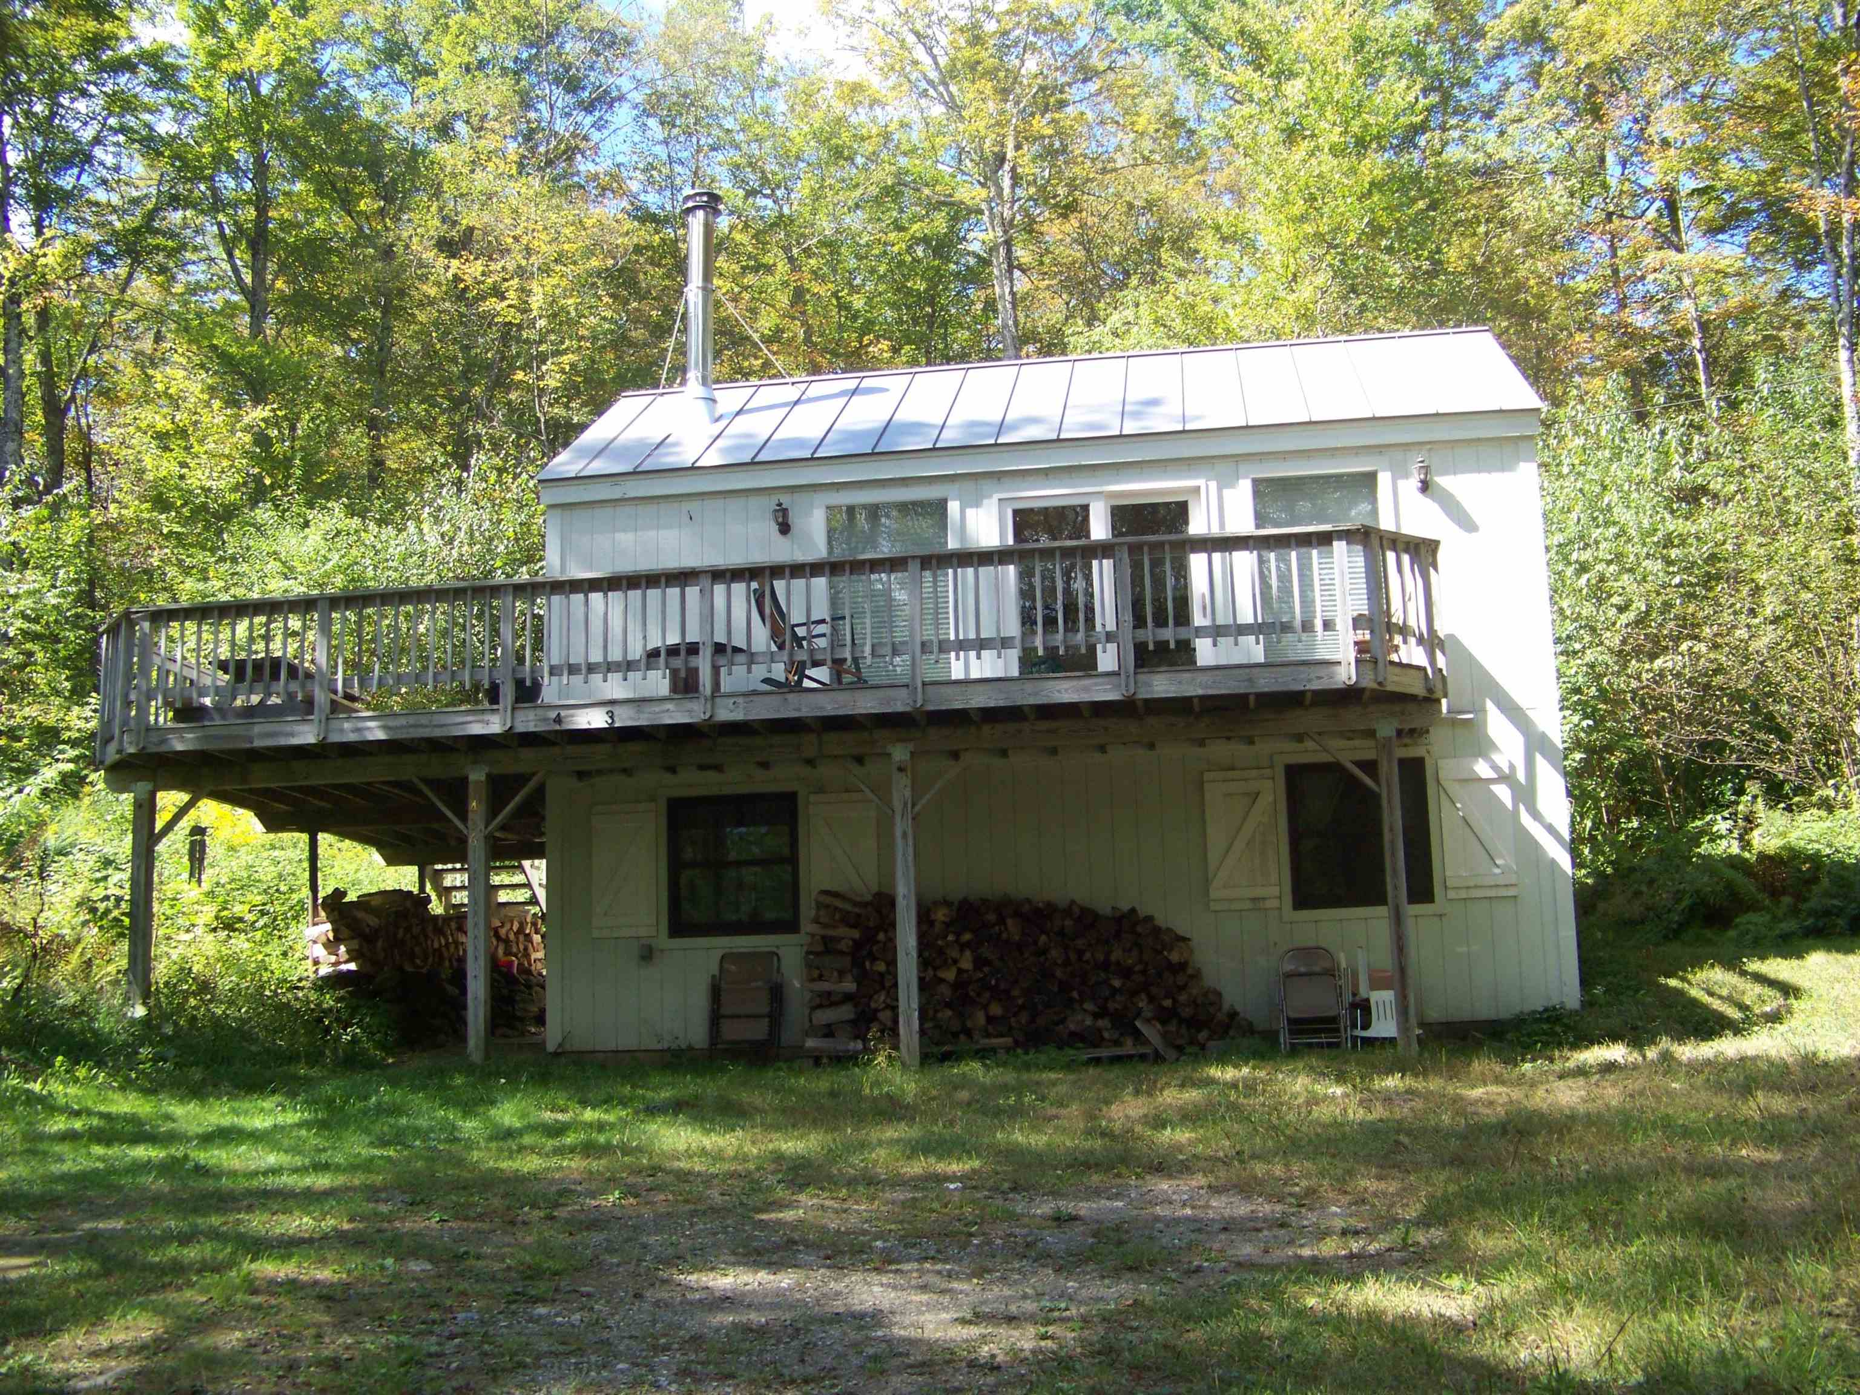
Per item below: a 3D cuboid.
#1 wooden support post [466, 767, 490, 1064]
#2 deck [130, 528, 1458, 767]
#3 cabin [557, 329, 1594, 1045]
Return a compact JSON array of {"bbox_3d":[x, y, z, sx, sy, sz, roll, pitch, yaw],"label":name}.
[{"bbox_3d":[-3.432,1.648,14.774,0.140,2.220,0.140,-3,-9,7],"label":"wooden support post"},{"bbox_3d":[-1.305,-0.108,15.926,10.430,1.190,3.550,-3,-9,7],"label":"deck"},{"bbox_3d":[1.187,-0.092,18.740,8.700,6.570,4.900,-3,-9,7],"label":"cabin"}]

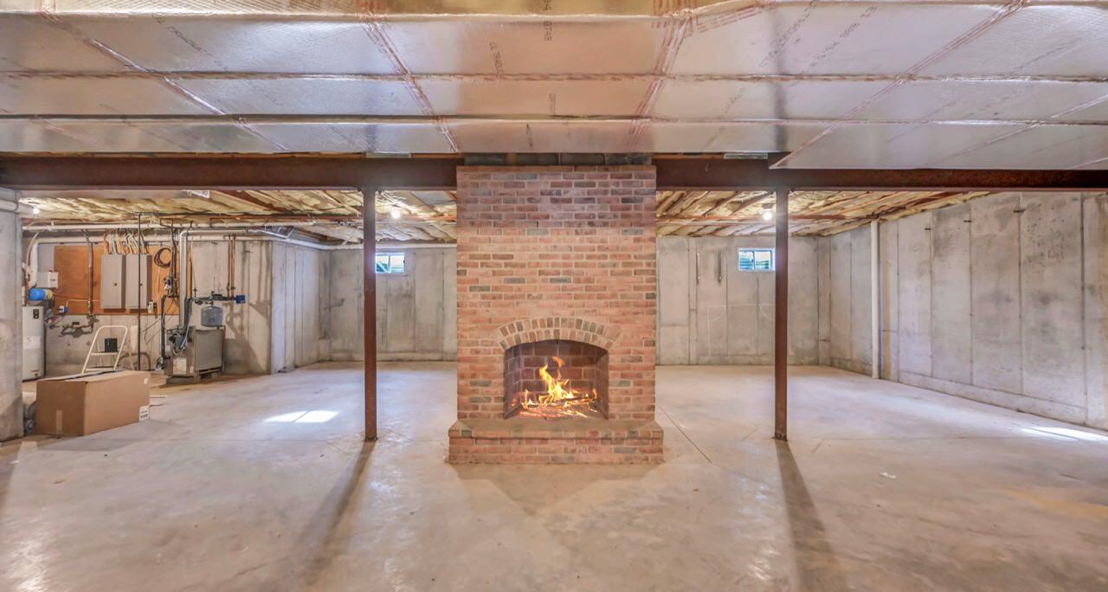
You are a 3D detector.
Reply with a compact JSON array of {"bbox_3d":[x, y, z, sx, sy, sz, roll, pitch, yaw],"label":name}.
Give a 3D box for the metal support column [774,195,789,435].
[{"bbox_3d":[2.140,0.177,4.050,0.108,2.335,0.108,0,0,0],"label":"metal support column"}]

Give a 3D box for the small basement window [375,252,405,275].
[{"bbox_3d":[-3.500,-0.712,9.200,0.720,0.470,0.100,0,0,3],"label":"small basement window"}]

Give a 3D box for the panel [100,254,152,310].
[{"bbox_3d":[-7.270,-0.240,7.360,0.800,0.910,0.100,0,0,0],"label":"panel"}]

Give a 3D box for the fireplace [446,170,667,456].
[{"bbox_3d":[0.020,0.110,4.040,1.730,2.470,1.150,0,0,0],"label":"fireplace"}]

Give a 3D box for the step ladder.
[{"bbox_3d":[-6.450,0.895,6.250,0.460,0.930,0.520,0,0,-3],"label":"step ladder"}]

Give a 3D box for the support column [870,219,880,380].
[{"bbox_3d":[5.300,0.060,7.100,0.095,2.600,0.095,0,0,0],"label":"support column"}]

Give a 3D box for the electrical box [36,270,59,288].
[{"bbox_3d":[-8.870,-0.281,7.560,0.260,0.280,0.110,0,0,0],"label":"electrical box"}]

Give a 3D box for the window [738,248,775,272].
[{"bbox_3d":[4.100,-0.726,8.700,0.740,0.470,0.100,0,0,3],"label":"window"}]

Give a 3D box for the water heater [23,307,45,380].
[{"bbox_3d":[-8.690,0.775,7.000,0.530,1.180,0.530,0,0,6],"label":"water heater"}]

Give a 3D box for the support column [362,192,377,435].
[{"bbox_3d":[-1.720,0.177,4.050,0.108,2.335,0.108,0,0,0],"label":"support column"}]

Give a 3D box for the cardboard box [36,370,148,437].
[{"bbox_3d":[-4.755,1.090,4.470,0.580,0.510,0.600,0,0,7],"label":"cardboard box"}]

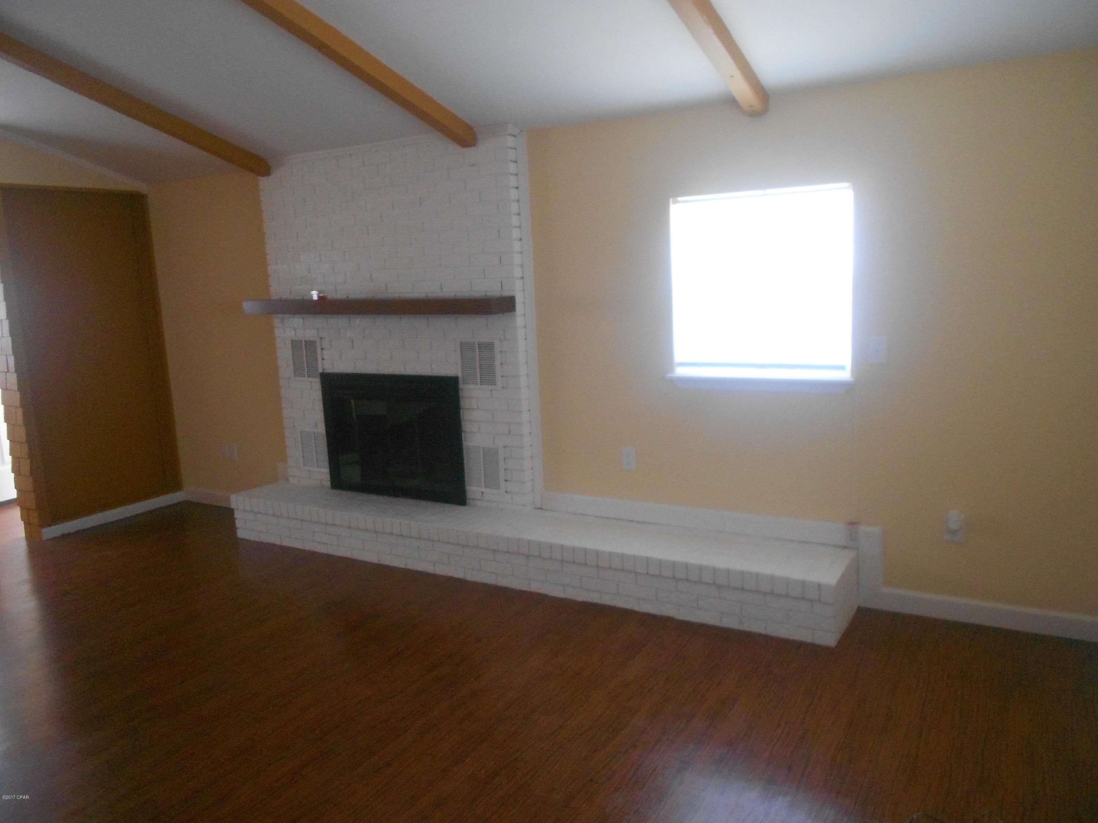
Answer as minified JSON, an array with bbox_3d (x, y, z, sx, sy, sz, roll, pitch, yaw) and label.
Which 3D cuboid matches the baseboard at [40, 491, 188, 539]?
[{"bbox_3d":[-3.145,0.742,6.007,0.016,0.082,1.049,4,11,34],"label":"baseboard"}]

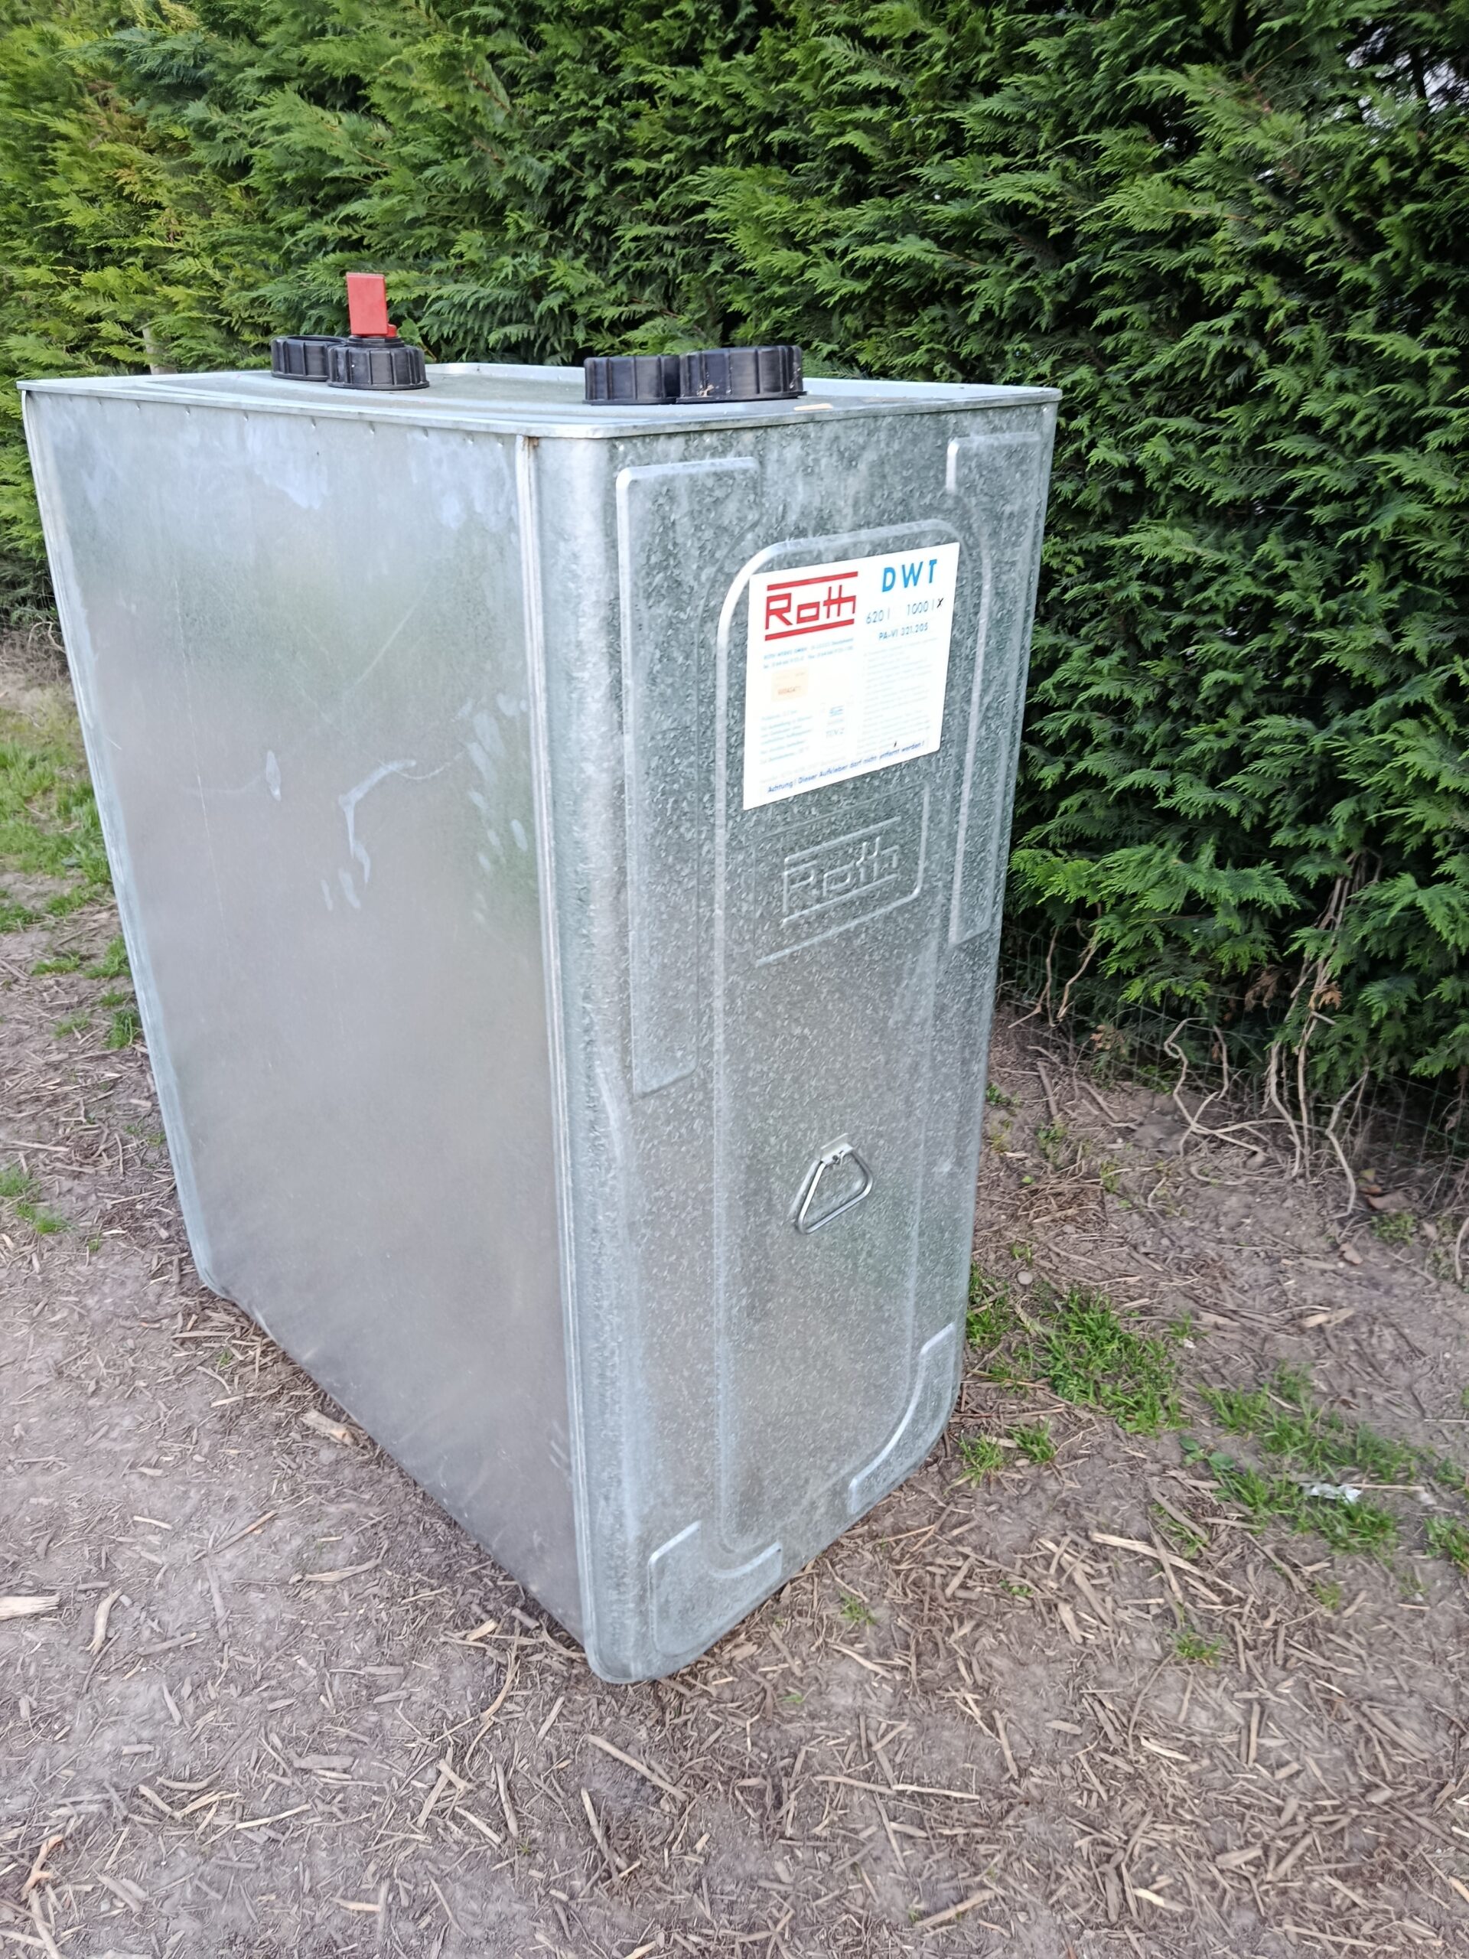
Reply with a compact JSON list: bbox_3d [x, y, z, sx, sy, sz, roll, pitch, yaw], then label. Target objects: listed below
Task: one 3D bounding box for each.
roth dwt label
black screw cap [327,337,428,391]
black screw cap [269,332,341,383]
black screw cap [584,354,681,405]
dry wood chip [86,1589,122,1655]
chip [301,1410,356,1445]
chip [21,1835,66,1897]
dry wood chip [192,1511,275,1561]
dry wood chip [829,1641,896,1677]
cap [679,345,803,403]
[{"bbox_3d":[0.121,-0.305,1.350,0.002,0.219,0.306,23,34,39],"label":"roth dwt label"},{"bbox_3d":[-0.453,-0.786,1.730,0.126,0.058,0.126,-6,26,-12],"label":"black screw cap"},{"bbox_3d":[-0.577,-0.854,1.869,0.126,0.050,0.126,-7,26,-14],"label":"black screw cap"},{"bbox_3d":[-0.106,-0.648,1.469,0.126,0.045,0.126,-2,25,-3],"label":"black screw cap"},{"bbox_3d":[-0.827,0.841,1.778,0.017,0.010,0.098,-3,26,-6],"label":"dry wood chip"},{"bbox_3d":[-0.621,0.690,2.090,0.103,0.016,0.022,14,29,27],"label":"chip"},{"bbox_3d":[-0.758,0.976,1.493,0.020,0.010,0.065,0,25,1],"label":"chip"},{"bbox_3d":[-0.701,0.782,1.907,0.118,0.006,0.008,-23,34,-40],"label":"dry wood chip"},{"bbox_3d":[0.161,0.867,1.729,0.088,0.008,0.008,16,30,30],"label":"dry wood chip"},{"bbox_3d":[0.008,-0.601,1.347,0.126,0.043,0.126,-3,25,2],"label":"cap"}]

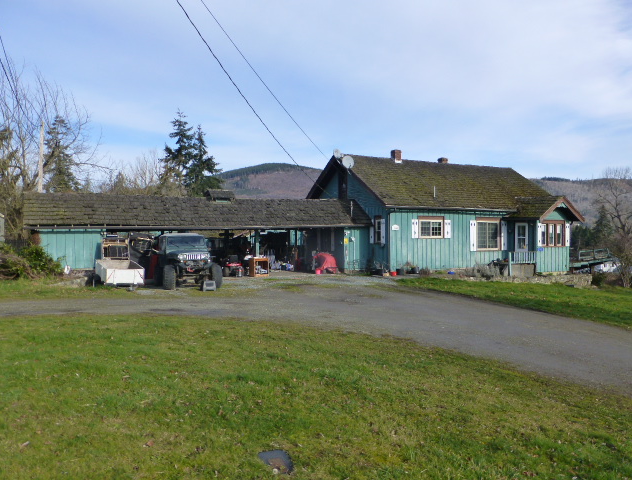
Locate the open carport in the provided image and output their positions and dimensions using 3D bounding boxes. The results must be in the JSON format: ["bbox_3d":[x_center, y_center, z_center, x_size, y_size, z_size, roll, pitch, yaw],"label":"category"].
[{"bbox_3d":[-5.006,-0.288,23.973,15.246,3.712,5.395,0,0,-26],"label":"open carport"}]

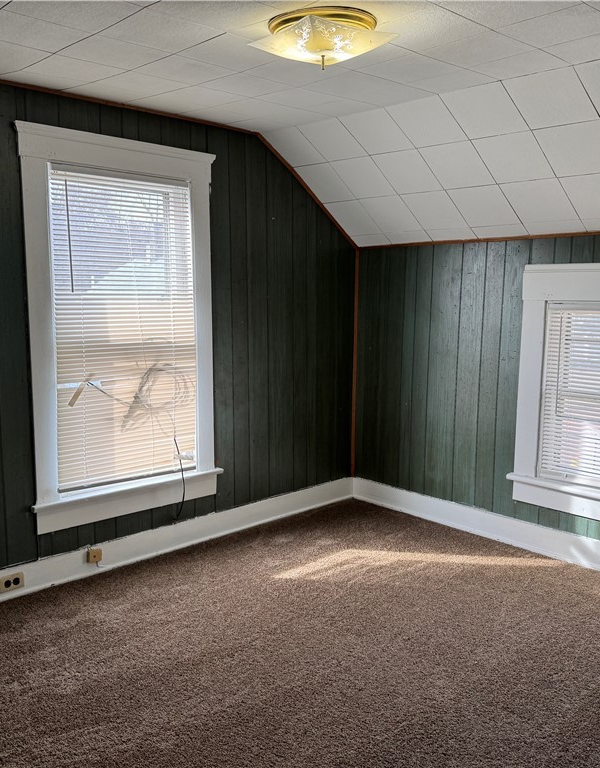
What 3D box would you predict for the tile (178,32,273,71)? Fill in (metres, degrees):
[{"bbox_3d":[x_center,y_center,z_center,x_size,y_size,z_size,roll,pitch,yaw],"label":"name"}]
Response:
[{"bbox_3d":[-0.232,-1.187,2.530,0.305,0.015,0.305,-8,11,-43],"label":"tile"}]

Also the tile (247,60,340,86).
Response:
[{"bbox_3d":[-0.013,-1.217,2.724,0.305,0.020,0.305,-8,12,-43],"label":"tile"}]

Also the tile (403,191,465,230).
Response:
[{"bbox_3d":[0.751,-0.972,3.908,0.305,0.020,0.305,9,-21,46],"label":"tile"}]

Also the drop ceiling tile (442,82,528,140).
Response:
[{"bbox_3d":[0.797,-1.179,3.075,0.305,0.015,0.291,9,-21,46],"label":"drop ceiling tile"}]

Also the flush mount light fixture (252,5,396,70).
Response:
[{"bbox_3d":[0.071,-1.071,2.259,0.347,0.130,0.347,-6,10,-34],"label":"flush mount light fixture"}]

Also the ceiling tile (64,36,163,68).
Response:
[{"bbox_3d":[-0.663,-1.188,2.543,0.305,0.015,0.305,-8,11,-43],"label":"ceiling tile"}]

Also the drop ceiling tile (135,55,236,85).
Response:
[{"bbox_3d":[-0.442,-1.214,2.740,0.303,0.015,0.305,-8,11,-43],"label":"drop ceiling tile"}]

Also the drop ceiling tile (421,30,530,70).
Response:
[{"bbox_3d":[0.629,-1.183,2.504,0.305,0.015,0.305,-8,11,-43],"label":"drop ceiling tile"}]

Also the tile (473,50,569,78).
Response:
[{"bbox_3d":[0.825,-1.203,2.675,0.244,0.015,0.305,-8,11,-43],"label":"tile"}]

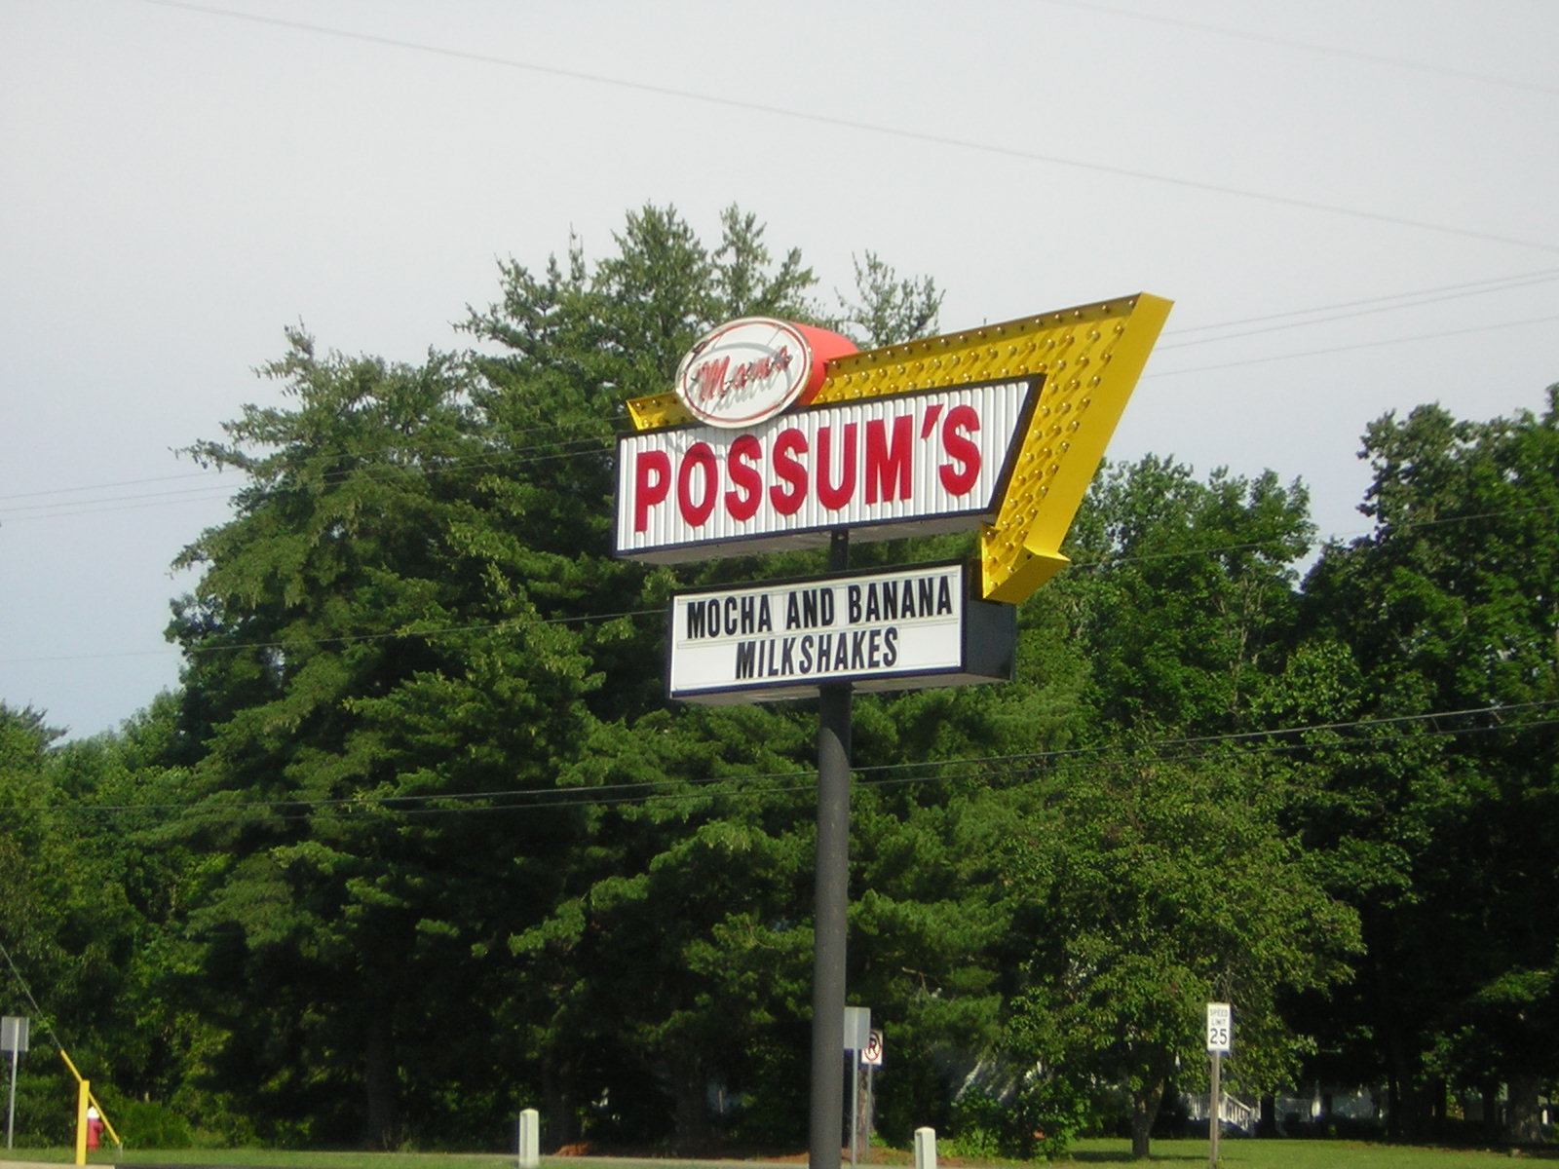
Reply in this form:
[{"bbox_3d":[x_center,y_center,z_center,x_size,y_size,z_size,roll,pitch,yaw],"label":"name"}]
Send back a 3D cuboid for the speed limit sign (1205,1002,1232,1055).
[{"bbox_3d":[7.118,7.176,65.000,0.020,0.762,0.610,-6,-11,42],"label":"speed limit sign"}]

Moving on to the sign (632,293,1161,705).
[{"bbox_3d":[0.602,-0.506,22.873,3.828,2.181,0.502,-6,-11,41],"label":"sign"}]

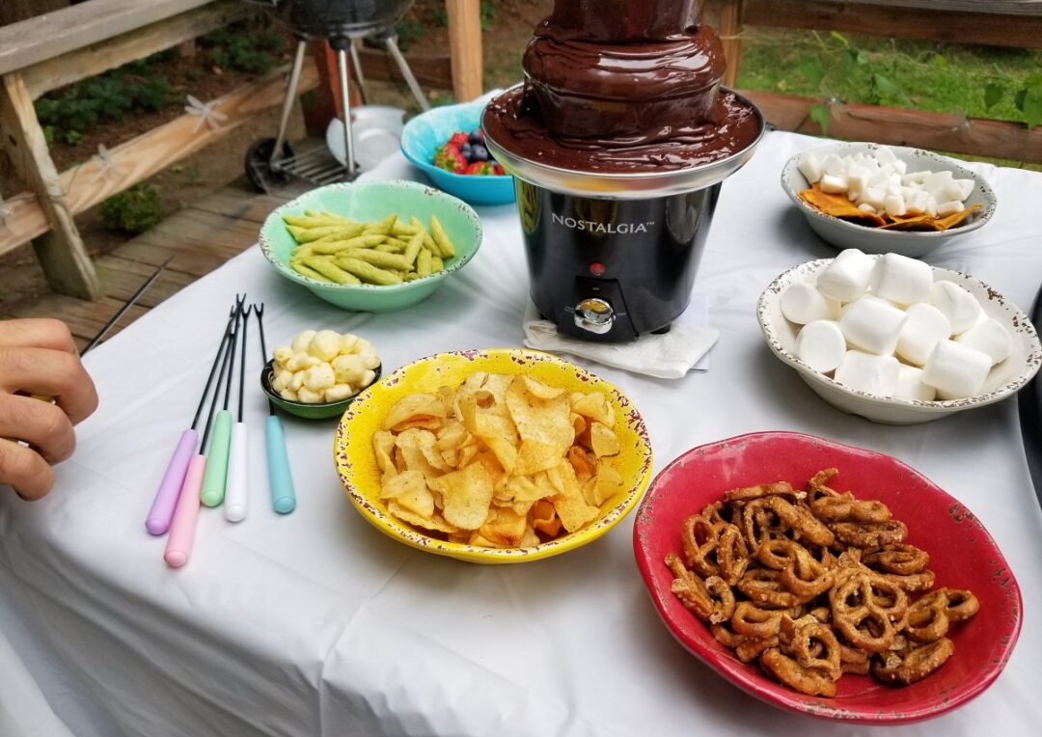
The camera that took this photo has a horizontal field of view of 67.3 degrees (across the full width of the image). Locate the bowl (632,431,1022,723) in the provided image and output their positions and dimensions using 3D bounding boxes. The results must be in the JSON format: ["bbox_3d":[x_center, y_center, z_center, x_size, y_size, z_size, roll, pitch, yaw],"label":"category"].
[{"bbox_3d":[0.154,0.111,0.414,0.178,0.055,0.178,0,38,0],"label":"bowl"}]

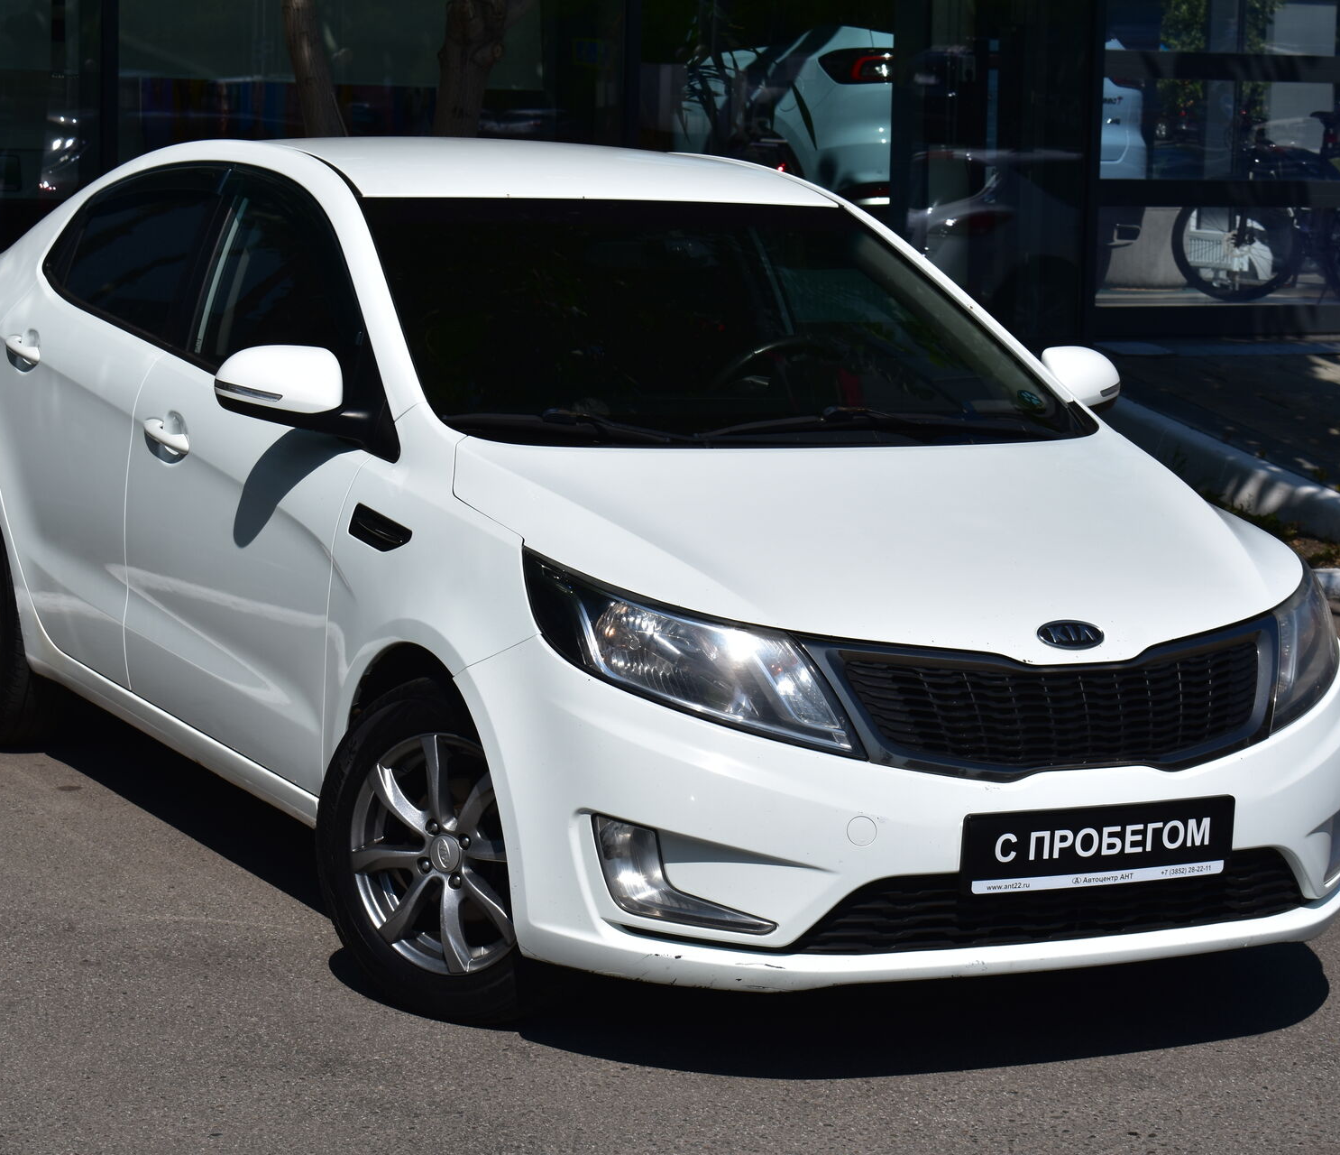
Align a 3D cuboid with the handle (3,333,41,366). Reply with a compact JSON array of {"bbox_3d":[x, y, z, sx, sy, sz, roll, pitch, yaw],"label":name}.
[{"bbox_3d":[-1.443,-0.504,7.698,0.050,0.055,0.210,-2,9,-28],"label":"handle"}]

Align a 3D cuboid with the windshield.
[{"bbox_3d":[0.082,-0.498,6.639,1.420,0.130,0.900,-2,36,-28],"label":"windshield"}]

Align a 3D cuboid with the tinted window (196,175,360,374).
[{"bbox_3d":[-0.751,-0.566,6.753,0.090,0.410,0.900,19,-1,-31],"label":"tinted window"}]

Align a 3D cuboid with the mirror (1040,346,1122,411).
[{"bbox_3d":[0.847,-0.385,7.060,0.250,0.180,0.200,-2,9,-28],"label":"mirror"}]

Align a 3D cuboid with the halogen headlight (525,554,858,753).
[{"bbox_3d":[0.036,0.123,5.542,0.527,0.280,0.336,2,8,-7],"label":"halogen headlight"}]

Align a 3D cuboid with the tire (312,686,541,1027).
[{"bbox_3d":[-0.356,0.467,5.951,0.615,0.615,0.200,9,10,38],"label":"tire"}]

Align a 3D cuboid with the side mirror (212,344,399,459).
[{"bbox_3d":[-0.661,-0.321,6.204,0.260,0.185,0.270,-2,9,-28],"label":"side mirror"}]

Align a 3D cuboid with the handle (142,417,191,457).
[{"bbox_3d":[-1.012,-0.283,6.917,0.050,0.055,0.220,-2,9,-28],"label":"handle"}]

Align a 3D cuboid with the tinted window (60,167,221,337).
[{"bbox_3d":[-1.186,-0.714,7.573,0.090,0.410,1.060,19,1,-26],"label":"tinted window"}]

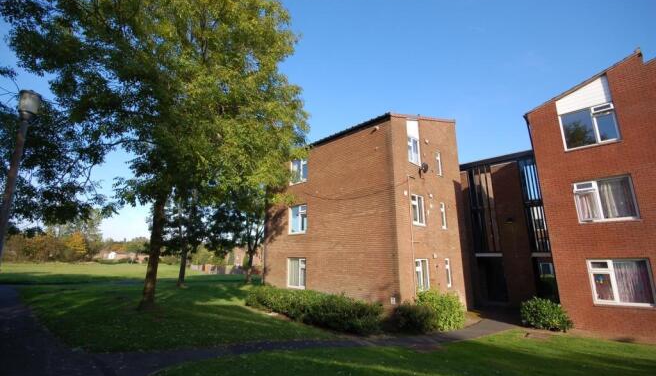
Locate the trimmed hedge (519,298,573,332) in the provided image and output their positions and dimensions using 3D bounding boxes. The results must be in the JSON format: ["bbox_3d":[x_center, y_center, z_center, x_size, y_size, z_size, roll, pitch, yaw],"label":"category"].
[{"bbox_3d":[7.406,4.225,9.235,1.310,0.930,1.310,13,-18,-43],"label":"trimmed hedge"}]

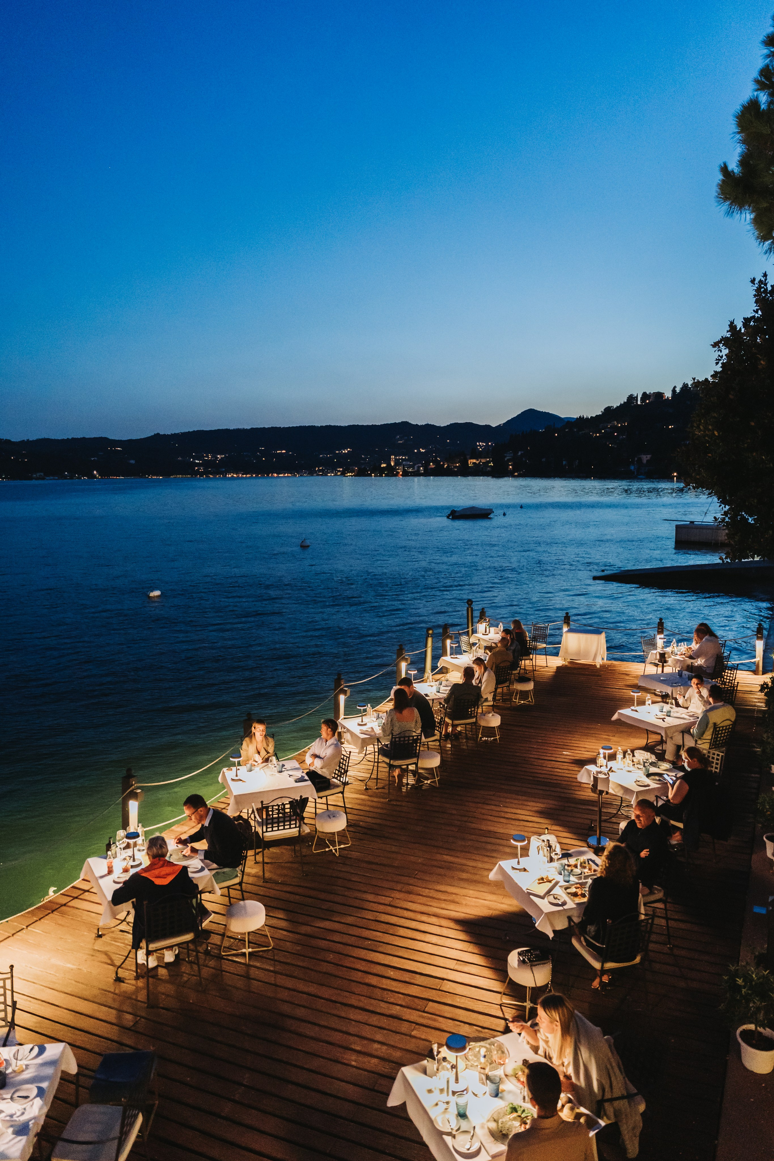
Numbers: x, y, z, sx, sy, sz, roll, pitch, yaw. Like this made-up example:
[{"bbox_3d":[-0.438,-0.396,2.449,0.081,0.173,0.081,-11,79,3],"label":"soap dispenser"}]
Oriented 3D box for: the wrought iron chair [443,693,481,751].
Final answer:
[{"bbox_3d":[1.110,2.183,12.196,0.550,0.920,0.540,-3,9,-23],"label":"wrought iron chair"}]

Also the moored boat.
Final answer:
[{"bbox_3d":[9.897,-8.032,92.000,5.600,1.400,2.100,-1,8,-8],"label":"moored boat"}]

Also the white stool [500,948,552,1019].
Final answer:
[{"bbox_3d":[1.145,3.227,6.233,0.440,0.425,0.440,0,8,-2],"label":"white stool"}]

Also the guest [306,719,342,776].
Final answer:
[{"bbox_3d":[-0.842,2.213,8.886,0.700,1.280,0.520,-5,9,-34],"label":"guest"}]

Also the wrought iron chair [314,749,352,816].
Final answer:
[{"bbox_3d":[-0.735,2.542,9.540,0.540,0.940,0.550,-4,9,-25],"label":"wrought iron chair"}]

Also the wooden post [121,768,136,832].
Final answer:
[{"bbox_3d":[-2.750,2.480,8.259,0.125,1.060,0.125,4,9,30],"label":"wooden post"}]

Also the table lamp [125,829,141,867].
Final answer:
[{"bbox_3d":[-2.145,2.270,6.537,0.127,0.280,0.127,0,8,0],"label":"table lamp"}]

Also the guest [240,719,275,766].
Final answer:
[{"bbox_3d":[-1.640,2.450,10.041,0.490,1.240,0.700,-3,8,-22],"label":"guest"}]

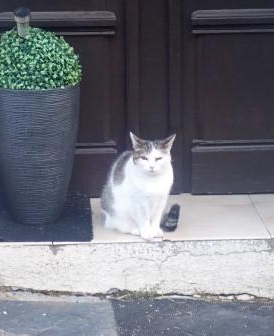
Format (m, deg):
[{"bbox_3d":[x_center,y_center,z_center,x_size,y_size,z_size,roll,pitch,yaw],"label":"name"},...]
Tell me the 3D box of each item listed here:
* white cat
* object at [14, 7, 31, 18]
[{"bbox_3d":[-0.007,0.037,4.171,0.190,0.332,0.290,-6,14,-26],"label":"white cat"},{"bbox_3d":[-0.365,-0.496,4.132,0.056,0.031,0.056,-4,21,1],"label":"object"}]

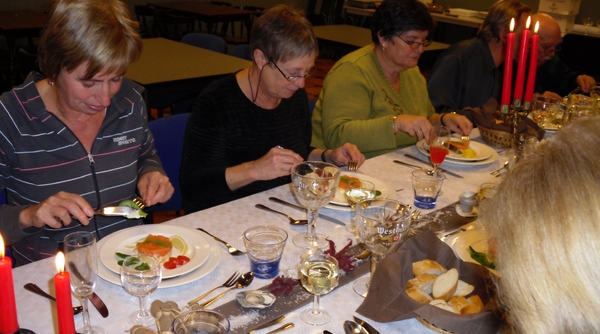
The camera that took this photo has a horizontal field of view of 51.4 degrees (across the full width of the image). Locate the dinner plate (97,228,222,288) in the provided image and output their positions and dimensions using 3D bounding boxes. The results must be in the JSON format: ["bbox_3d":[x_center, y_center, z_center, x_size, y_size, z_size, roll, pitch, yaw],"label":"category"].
[{"bbox_3d":[-0.280,0.185,1.242,0.245,0.025,0.245,3,22,-1],"label":"dinner plate"}]

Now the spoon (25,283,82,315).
[{"bbox_3d":[-0.457,0.241,1.153,0.155,0.018,0.035,13,22,23],"label":"spoon"}]

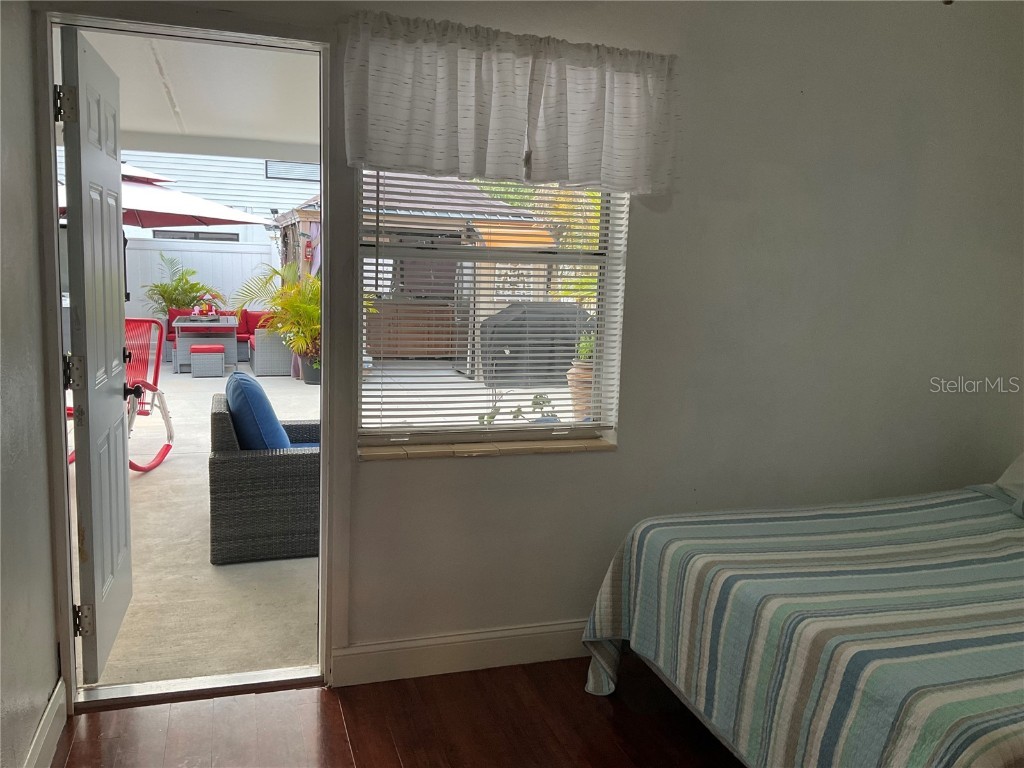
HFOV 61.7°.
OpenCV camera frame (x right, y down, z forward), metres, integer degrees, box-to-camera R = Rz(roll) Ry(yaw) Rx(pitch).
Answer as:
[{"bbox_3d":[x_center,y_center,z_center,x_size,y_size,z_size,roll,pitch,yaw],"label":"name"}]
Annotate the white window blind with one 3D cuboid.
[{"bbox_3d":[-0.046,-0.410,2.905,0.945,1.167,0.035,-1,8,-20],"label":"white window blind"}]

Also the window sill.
[{"bbox_3d":[-0.077,0.230,3.004,0.939,0.024,0.115,-1,8,-20],"label":"window sill"}]

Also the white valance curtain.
[{"bbox_3d":[0.024,-0.892,2.798,1.143,0.460,0.075,-1,8,-20],"label":"white valance curtain"}]

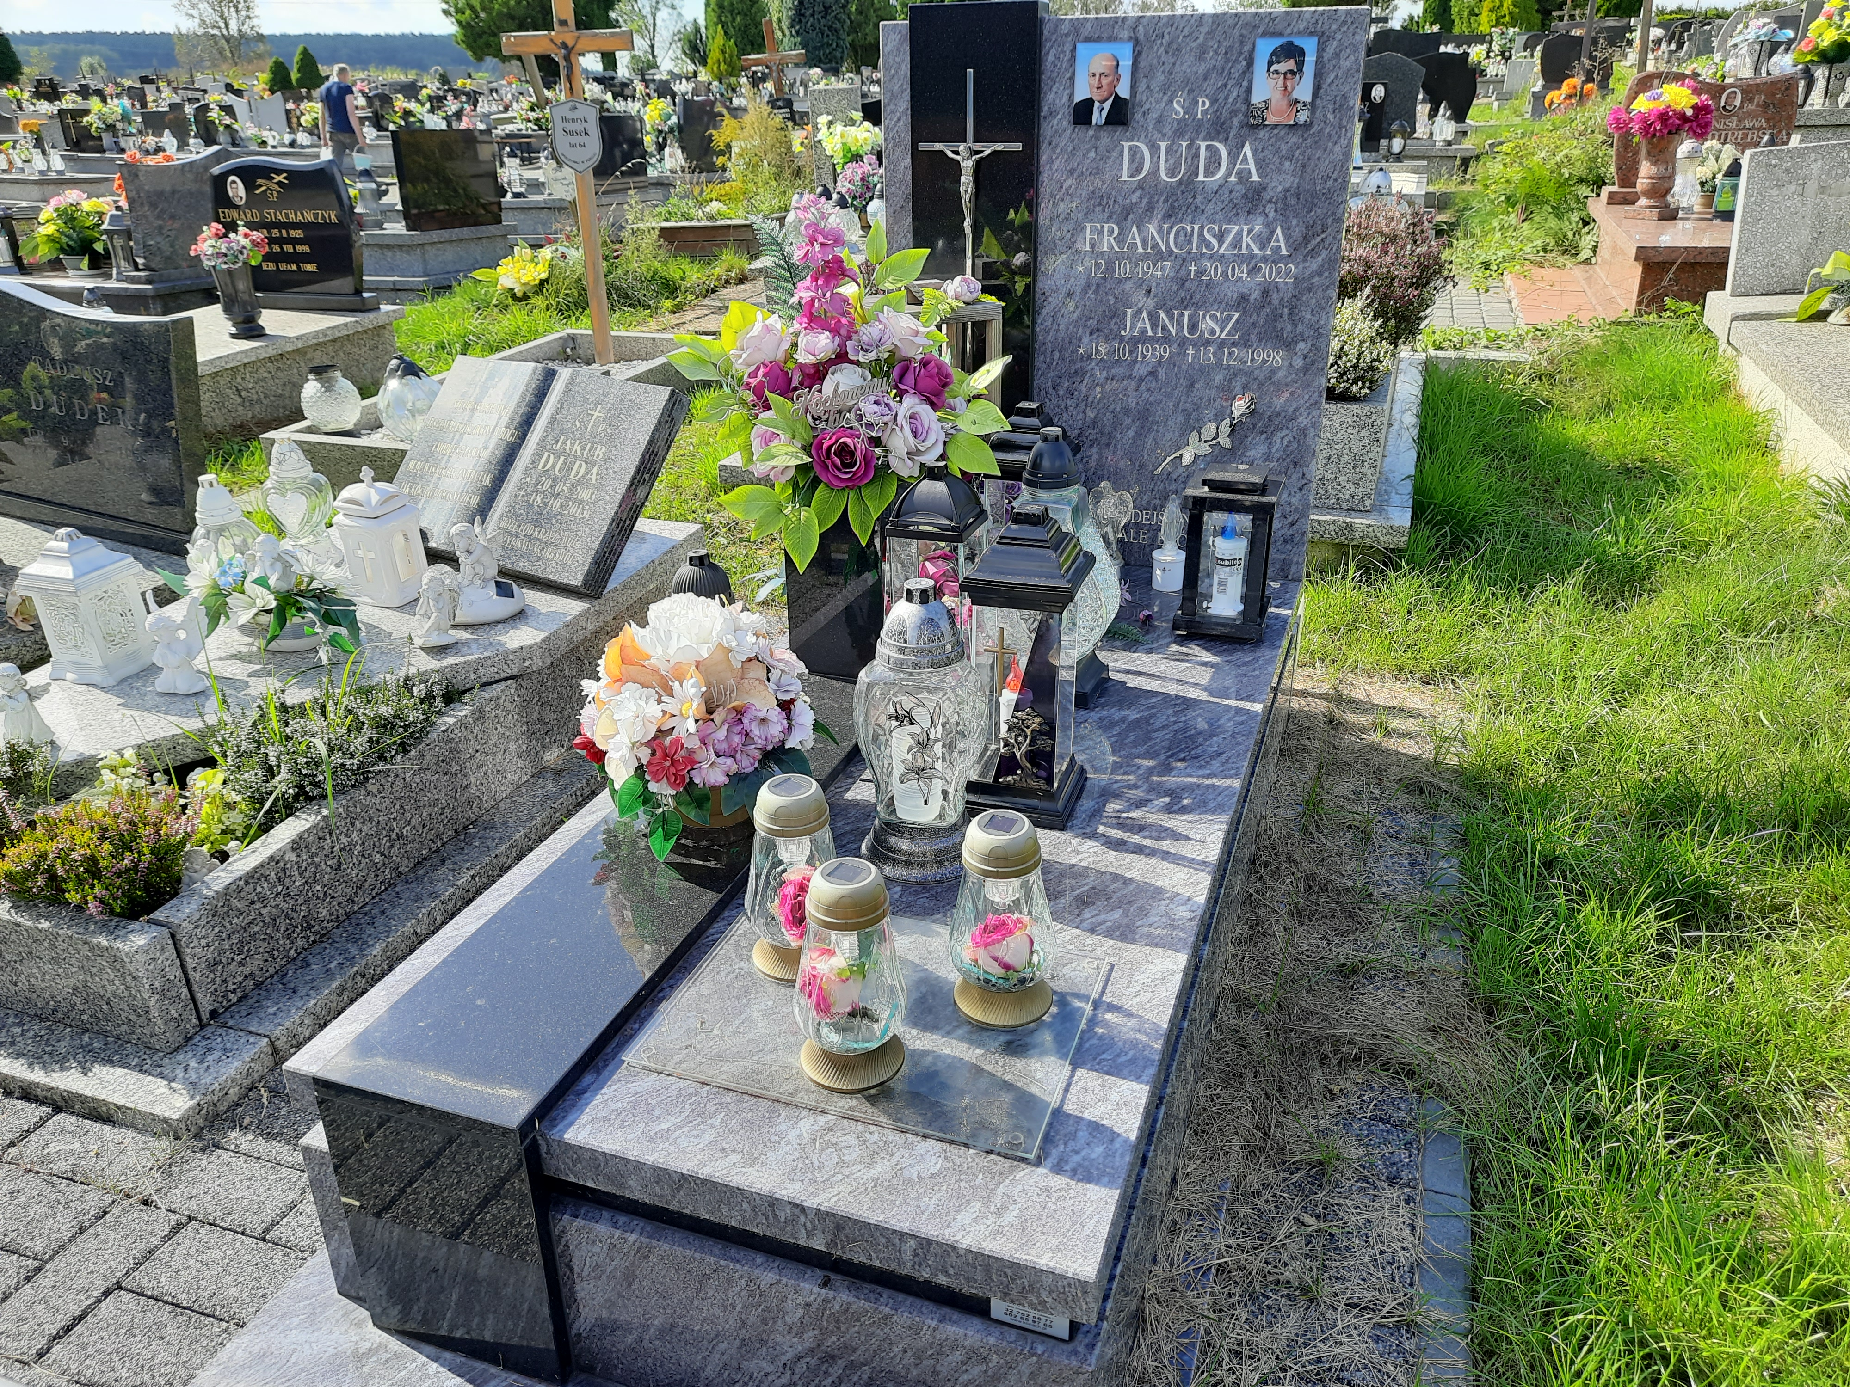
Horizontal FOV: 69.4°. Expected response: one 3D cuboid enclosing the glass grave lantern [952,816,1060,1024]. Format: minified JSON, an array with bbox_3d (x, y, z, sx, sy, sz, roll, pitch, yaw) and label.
[{"bbox_3d":[0.076,0.208,1.284,0.105,0.207,0.105,-1,25,0],"label":"glass grave lantern"}]

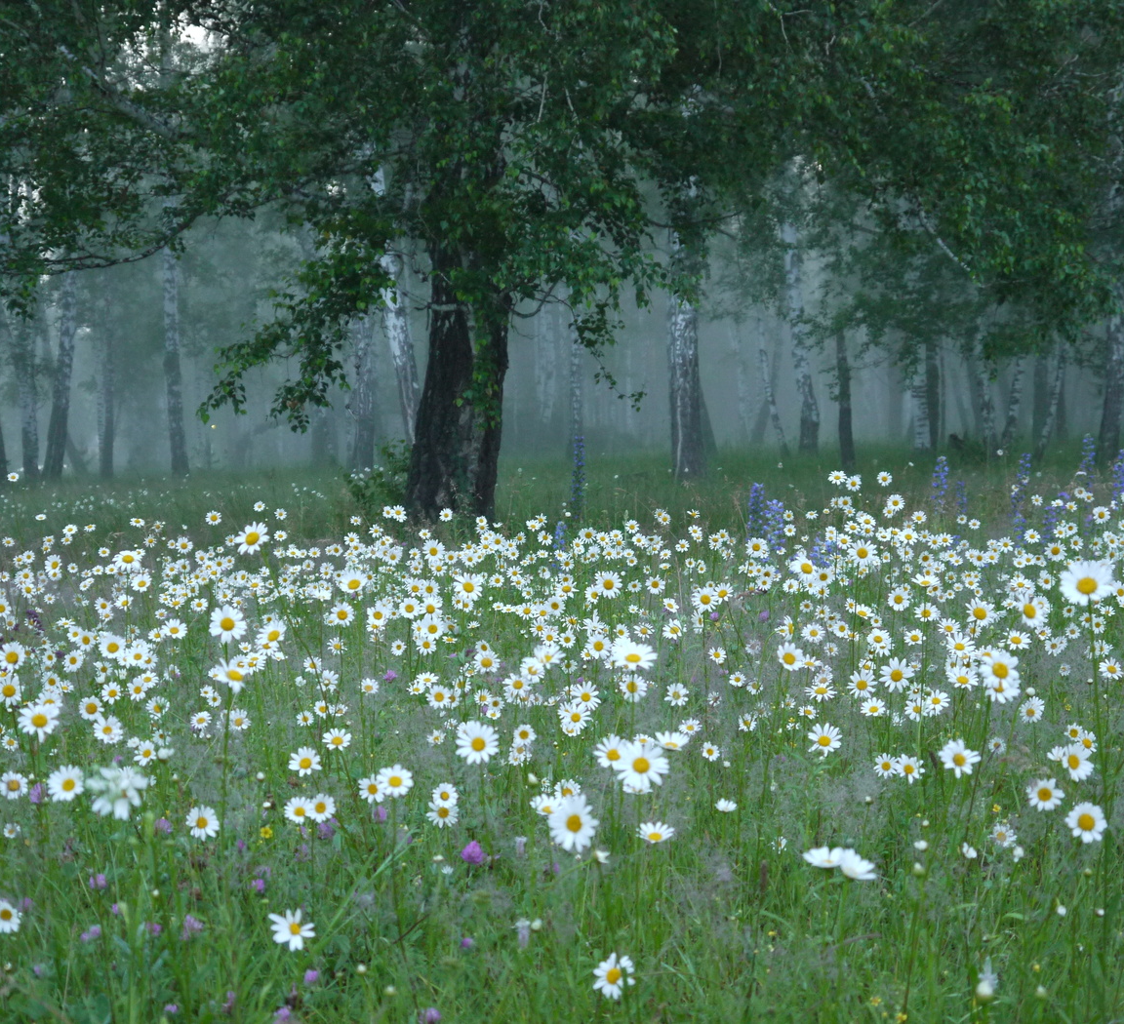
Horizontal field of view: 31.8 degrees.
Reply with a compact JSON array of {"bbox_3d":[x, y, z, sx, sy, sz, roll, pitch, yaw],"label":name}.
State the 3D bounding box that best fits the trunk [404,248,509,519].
[{"bbox_3d":[-0.591,-0.718,11.200,0.540,1.580,0.480,2,2,-3],"label":"trunk"}]

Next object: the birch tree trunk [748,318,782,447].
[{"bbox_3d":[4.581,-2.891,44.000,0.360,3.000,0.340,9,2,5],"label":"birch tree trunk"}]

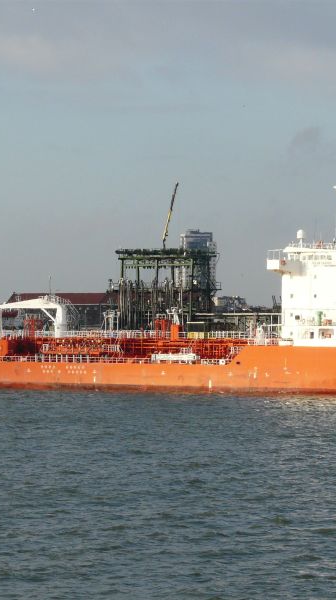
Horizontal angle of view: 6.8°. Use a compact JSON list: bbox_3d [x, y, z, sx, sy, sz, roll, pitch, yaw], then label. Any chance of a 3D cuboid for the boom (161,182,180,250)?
[{"bbox_3d":[0.420,-14.125,478.000,0.900,11.233,0.800,11,0,0],"label":"boom"}]

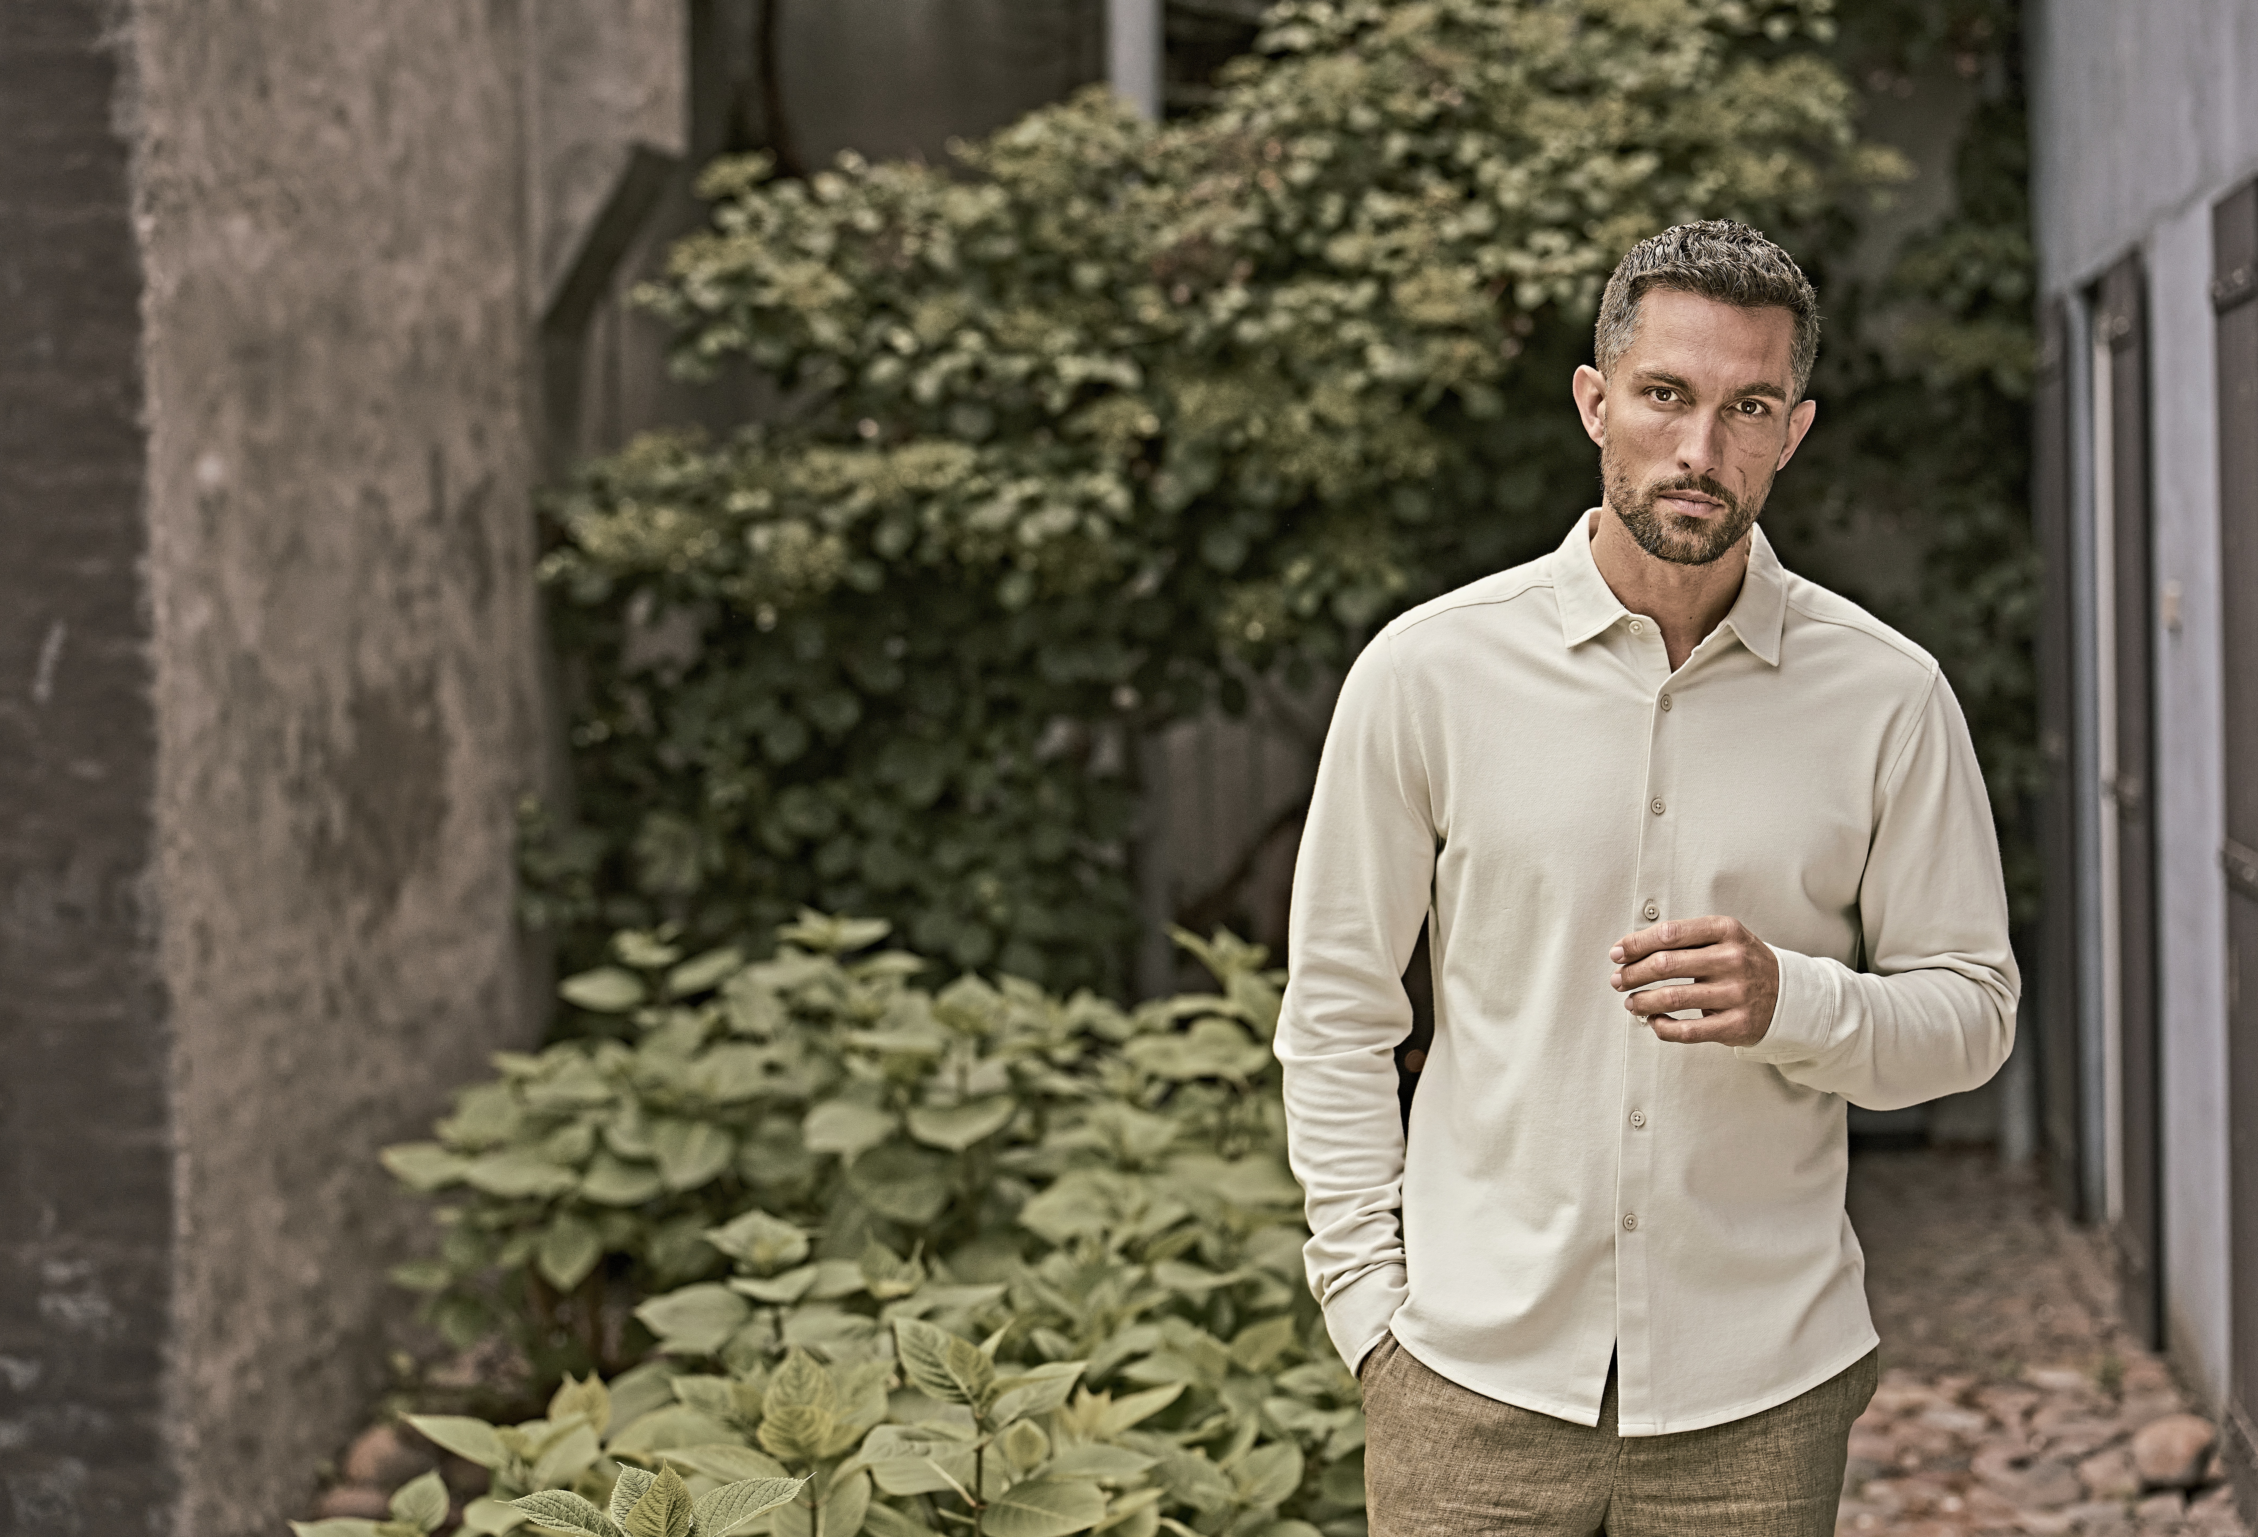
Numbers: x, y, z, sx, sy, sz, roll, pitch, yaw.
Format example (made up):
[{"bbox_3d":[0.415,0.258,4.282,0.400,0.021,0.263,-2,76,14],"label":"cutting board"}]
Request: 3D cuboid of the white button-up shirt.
[{"bbox_3d":[0.388,0.154,3.420,0.555,0.690,0.340,2,2,6],"label":"white button-up shirt"}]

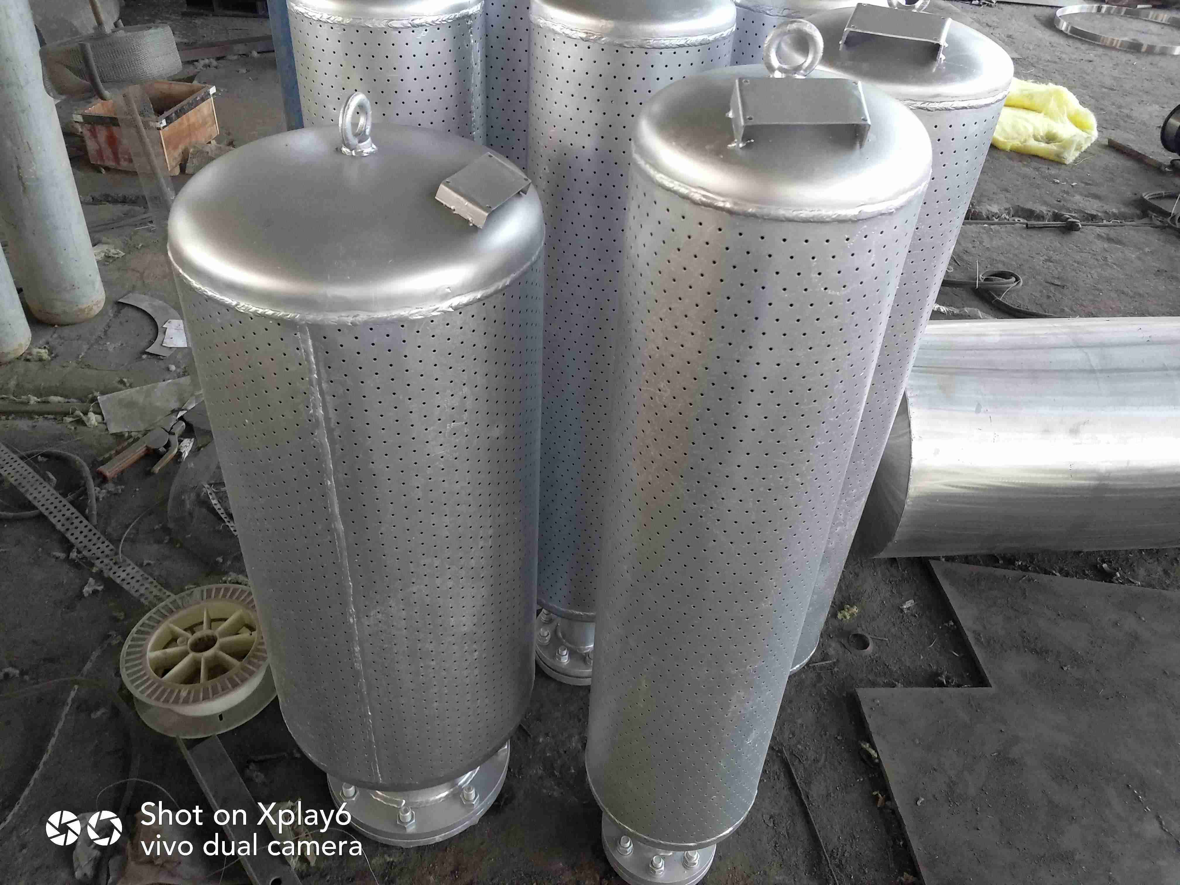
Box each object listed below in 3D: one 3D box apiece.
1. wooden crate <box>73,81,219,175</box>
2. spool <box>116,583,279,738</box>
[{"bbox_3d":[-2.203,-1.582,4.296,0.420,0.285,0.610,3,35,0],"label":"wooden crate"},{"bbox_3d":[-0.774,0.438,1.733,0.300,0.100,0.300,4,40,-3],"label":"spool"}]

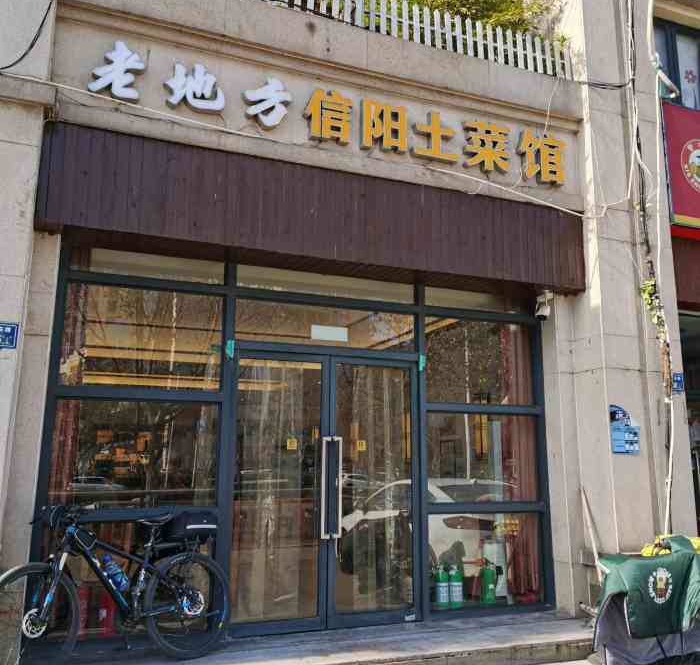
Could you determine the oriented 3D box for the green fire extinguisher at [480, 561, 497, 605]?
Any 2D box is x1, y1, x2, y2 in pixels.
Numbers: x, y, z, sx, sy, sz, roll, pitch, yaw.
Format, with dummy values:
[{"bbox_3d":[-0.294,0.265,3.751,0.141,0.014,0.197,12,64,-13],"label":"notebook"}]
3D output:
[{"bbox_3d":[1.319,2.409,6.931,0.145,0.446,0.145,1,-12,-6],"label":"green fire extinguisher"}]

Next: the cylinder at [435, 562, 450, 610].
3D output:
[{"bbox_3d":[0.855,2.351,6.723,0.130,0.424,0.130,0,-11,0],"label":"cylinder"}]

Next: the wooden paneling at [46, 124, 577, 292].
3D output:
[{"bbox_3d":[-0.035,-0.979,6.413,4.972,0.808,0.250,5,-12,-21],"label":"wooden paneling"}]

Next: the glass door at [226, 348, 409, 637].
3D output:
[{"bbox_3d":[-0.188,1.322,6.166,1.625,2.233,0.080,5,-12,-21],"label":"glass door"}]

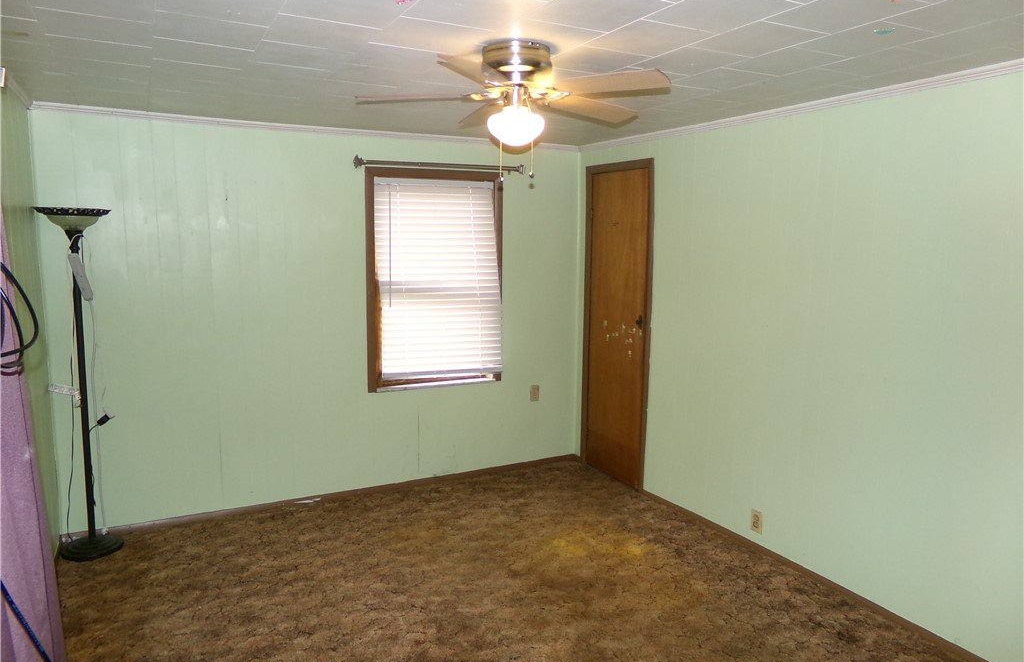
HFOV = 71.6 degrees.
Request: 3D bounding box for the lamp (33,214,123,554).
[{"bbox_3d":[-2.075,0.263,3.443,0.308,1.685,0.308,-3,8,-28],"label":"lamp"}]

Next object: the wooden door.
[{"bbox_3d":[0.673,-0.044,4.596,0.061,2.050,0.707,-3,8,-28],"label":"wooden door"}]

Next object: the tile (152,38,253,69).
[{"bbox_3d":[-1.084,-0.967,2.478,0.306,0.020,0.311,-3,8,-28],"label":"tile"}]

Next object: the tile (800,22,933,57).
[{"bbox_3d":[1.115,-0.915,2.231,0.306,0.020,0.311,-3,8,-28],"label":"tile"}]

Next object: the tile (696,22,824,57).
[{"bbox_3d":[0.778,-0.924,2.249,0.305,0.020,0.305,-3,8,-28],"label":"tile"}]

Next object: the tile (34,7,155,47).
[{"bbox_3d":[-1.270,-0.931,2.179,0.306,0.020,0.311,-3,8,-28],"label":"tile"}]

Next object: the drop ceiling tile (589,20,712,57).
[{"bbox_3d":[0.434,-0.927,2.242,0.305,0.020,0.305,-3,8,-28],"label":"drop ceiling tile"}]

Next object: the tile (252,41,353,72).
[{"bbox_3d":[-0.744,-0.966,2.488,0.306,0.020,0.311,-3,8,-28],"label":"tile"}]

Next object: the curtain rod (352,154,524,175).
[{"bbox_3d":[-0.421,-1.007,4.339,1.121,0.076,0.111,-3,8,-28],"label":"curtain rod"}]

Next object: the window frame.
[{"bbox_3d":[-0.472,-0.317,4.466,0.909,1.353,0.081,-3,8,-28],"label":"window frame"}]

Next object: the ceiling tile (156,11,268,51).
[{"bbox_3d":[-0.938,-0.931,2.203,0.306,0.020,0.311,-3,8,-28],"label":"ceiling tile"}]

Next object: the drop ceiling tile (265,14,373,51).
[{"bbox_3d":[-0.598,-0.934,2.220,0.305,0.020,0.305,-3,8,-28],"label":"drop ceiling tile"}]

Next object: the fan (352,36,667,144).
[{"bbox_3d":[0.011,-0.786,2.367,1.060,0.300,1.060,-3,8,-28],"label":"fan"}]

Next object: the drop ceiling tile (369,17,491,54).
[{"bbox_3d":[-0.254,-0.931,2.228,0.305,0.020,0.305,-3,8,-28],"label":"drop ceiling tile"}]

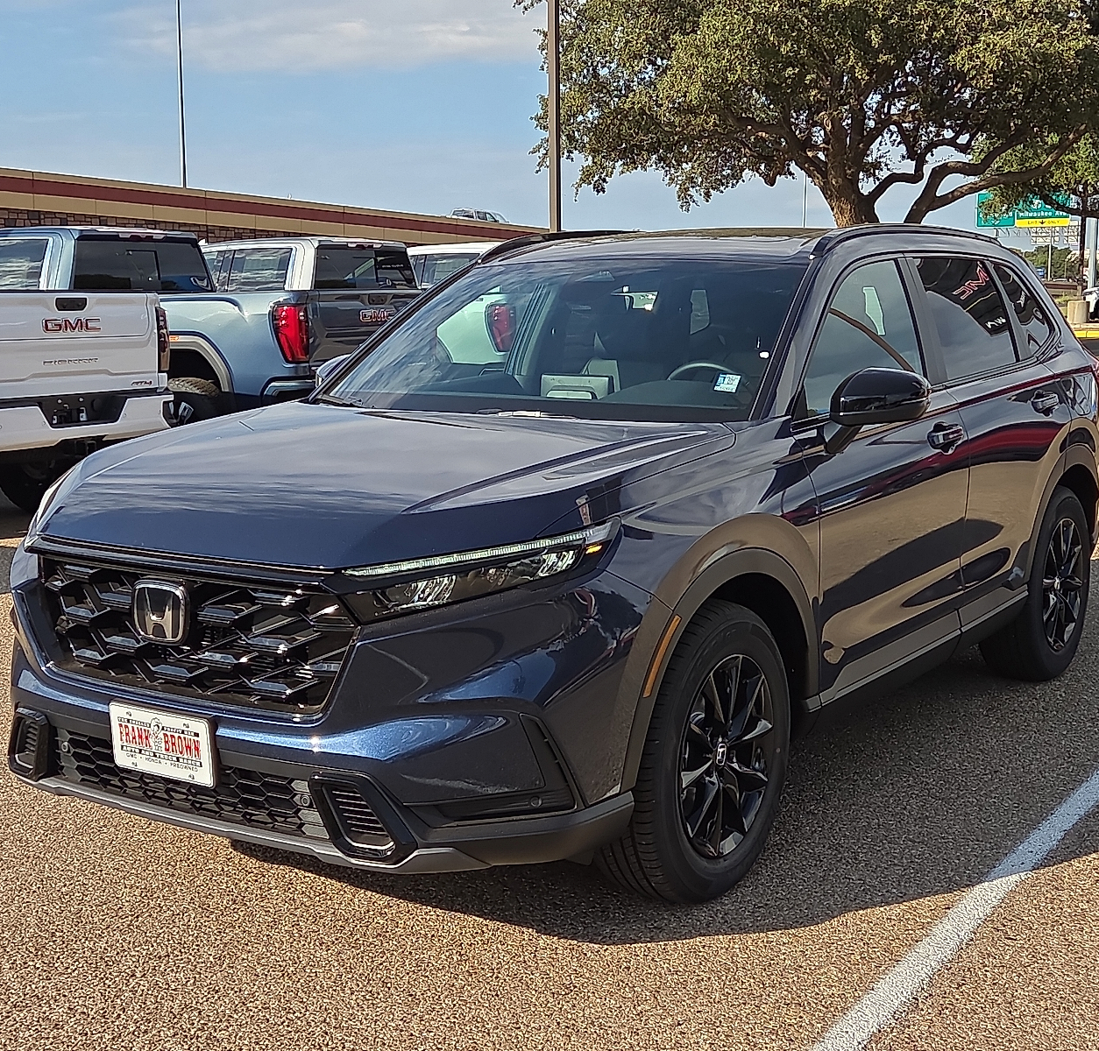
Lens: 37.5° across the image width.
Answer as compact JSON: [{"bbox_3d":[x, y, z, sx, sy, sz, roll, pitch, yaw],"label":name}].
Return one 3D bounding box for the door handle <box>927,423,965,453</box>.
[{"bbox_3d":[1.239,-0.270,5.025,0.060,0.075,0.220,5,10,34],"label":"door handle"}]

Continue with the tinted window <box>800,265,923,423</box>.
[{"bbox_3d":[0.893,-0.554,4.801,0.040,0.492,1.026,-18,-3,35],"label":"tinted window"}]

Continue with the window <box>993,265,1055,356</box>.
[{"bbox_3d":[1.857,-0.835,6.300,0.040,0.372,0.563,-18,-2,32],"label":"window"}]

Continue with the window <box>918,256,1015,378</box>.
[{"bbox_3d":[1.477,-0.734,5.709,0.040,0.426,0.860,-18,-3,33],"label":"window"}]

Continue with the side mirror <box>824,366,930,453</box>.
[{"bbox_3d":[0.896,-0.318,4.422,0.260,0.235,0.200,5,10,34],"label":"side mirror"}]

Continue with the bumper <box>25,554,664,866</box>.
[{"bbox_3d":[-0.708,0.377,3.895,1.860,0.640,0.610,5,10,34],"label":"bumper"}]

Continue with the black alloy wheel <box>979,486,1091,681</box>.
[{"bbox_3d":[1.855,0.219,6.180,0.240,0.730,0.735,5,10,34],"label":"black alloy wheel"}]

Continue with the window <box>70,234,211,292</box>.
[{"bbox_3d":[-3.441,-2.201,13.743,0.080,0.460,1.560,-6,3,36],"label":"window"}]

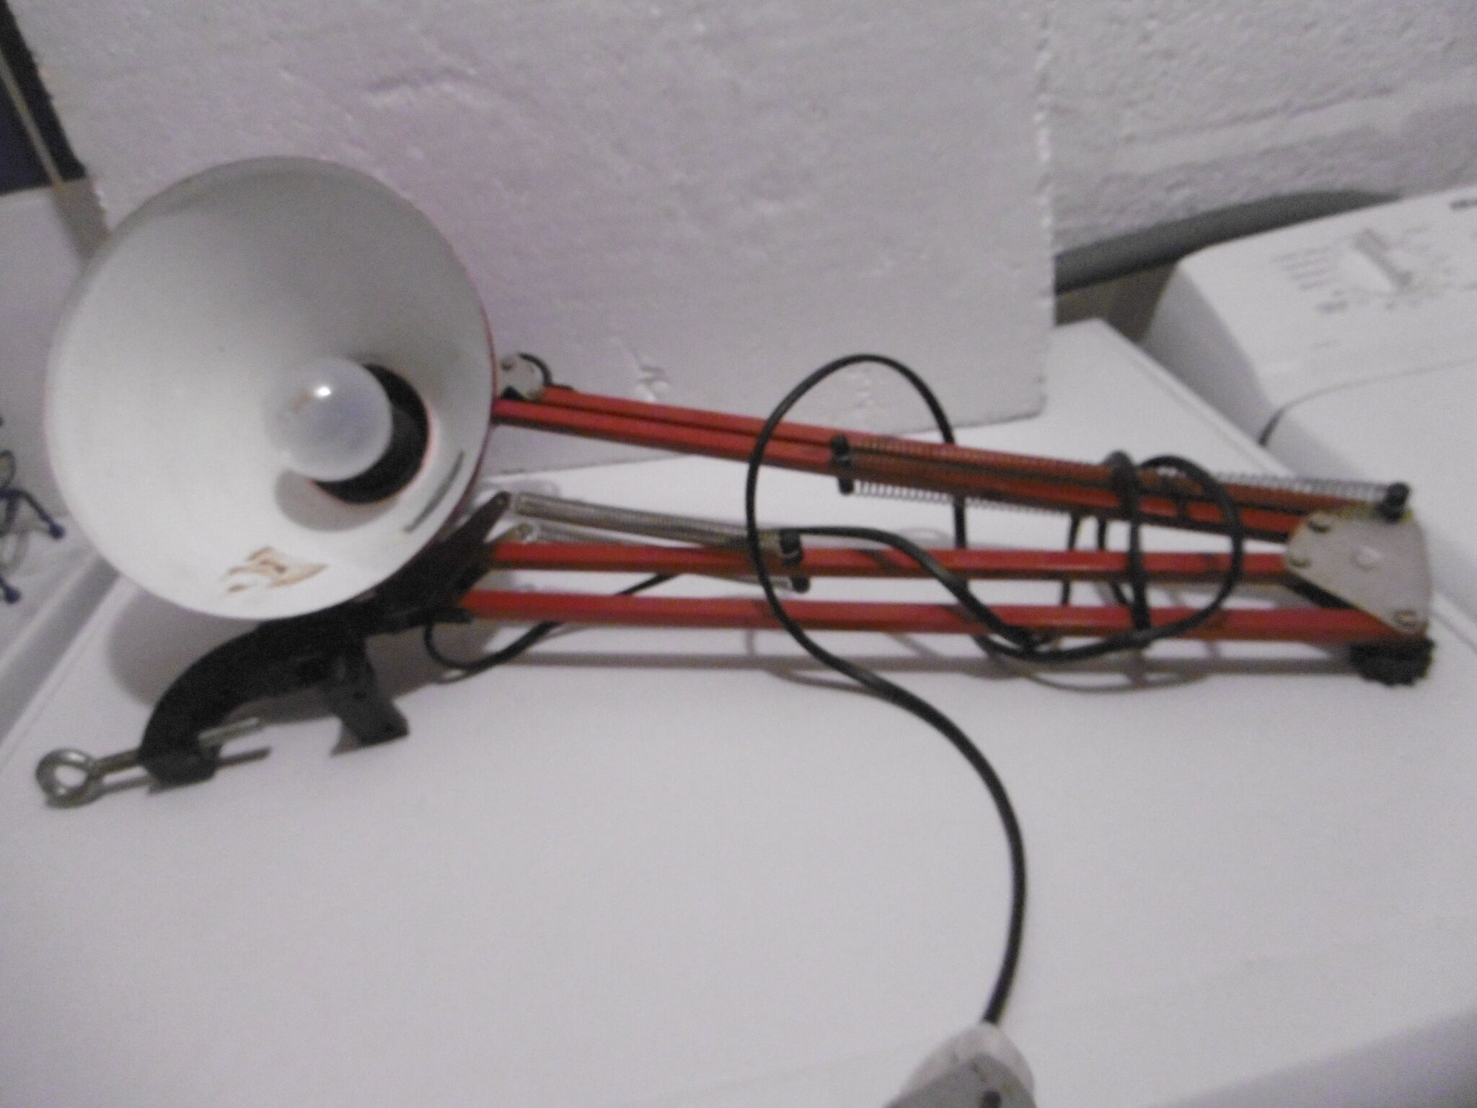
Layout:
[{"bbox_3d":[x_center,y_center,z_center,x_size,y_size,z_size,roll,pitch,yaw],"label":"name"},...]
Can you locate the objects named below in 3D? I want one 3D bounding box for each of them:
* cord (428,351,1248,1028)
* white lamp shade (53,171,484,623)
[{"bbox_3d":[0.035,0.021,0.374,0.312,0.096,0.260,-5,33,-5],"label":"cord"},{"bbox_3d":[-0.171,-0.058,0.454,0.176,0.176,0.145,1,-4,5],"label":"white lamp shade"}]

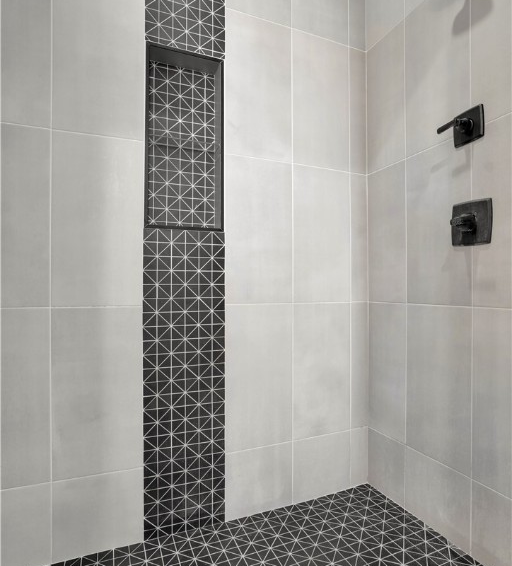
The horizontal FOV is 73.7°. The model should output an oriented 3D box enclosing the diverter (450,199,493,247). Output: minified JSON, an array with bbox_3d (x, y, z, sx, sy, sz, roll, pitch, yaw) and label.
[{"bbox_3d":[0.717,-0.204,1.168,0.075,0.145,0.140,0,0,-23],"label":"diverter"}]

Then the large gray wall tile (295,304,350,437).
[{"bbox_3d":[0.302,0.391,1.569,0.305,0.605,0.010,0,0,-21],"label":"large gray wall tile"}]

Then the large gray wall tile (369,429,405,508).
[{"bbox_3d":[0.604,0.845,1.579,0.012,0.271,0.232,0,0,-22],"label":"large gray wall tile"}]

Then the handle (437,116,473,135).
[{"bbox_3d":[0.702,-0.550,1.215,0.058,0.043,0.095,0,0,-22],"label":"handle"}]

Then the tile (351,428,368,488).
[{"bbox_3d":[0.501,0.846,1.661,0.104,0.271,0.012,0,0,-22],"label":"tile"}]

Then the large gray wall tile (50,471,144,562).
[{"bbox_3d":[-0.564,0.832,1.229,0.297,0.274,0.010,0,0,-21],"label":"large gray wall tile"}]

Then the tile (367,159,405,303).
[{"bbox_3d":[0.606,-0.220,1.580,0.012,0.610,0.236,0,0,-22],"label":"tile"}]

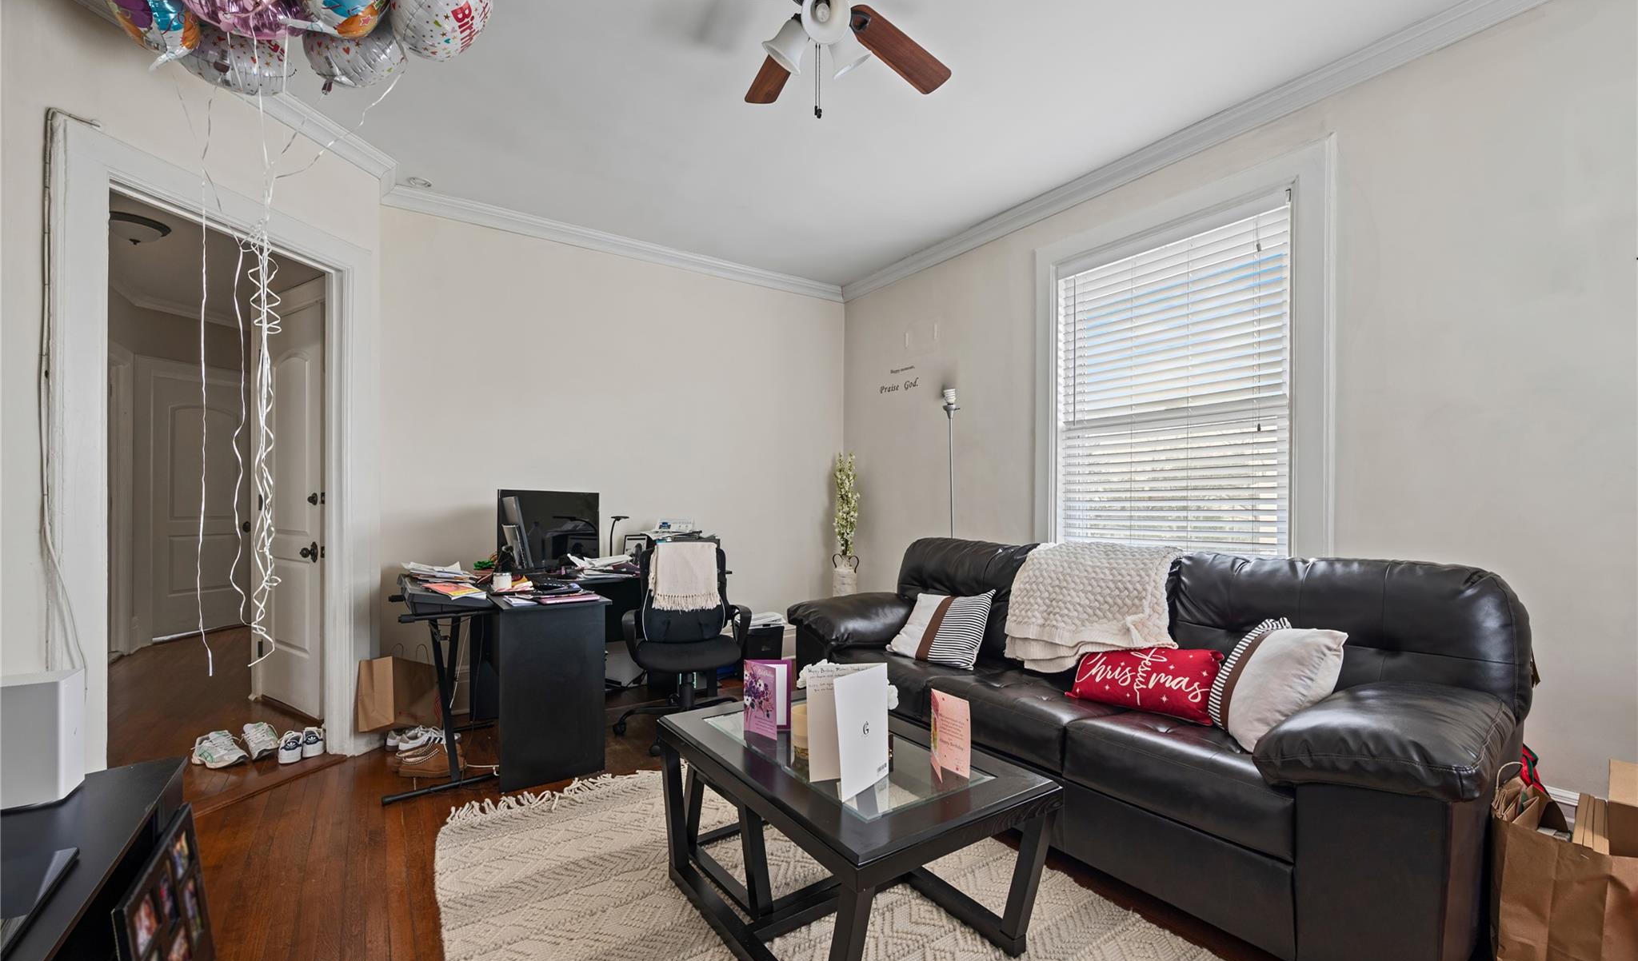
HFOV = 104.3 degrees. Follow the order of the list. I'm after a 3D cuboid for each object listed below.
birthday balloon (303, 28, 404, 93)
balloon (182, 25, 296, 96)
[{"bbox_3d":[-1.432,-1.340,1.960,0.260,0.280,0.180,1,-2,-30],"label":"birthday balloon"},{"bbox_3d":[-1.773,-1.341,1.950,0.270,0.280,0.180,2,-2,-37],"label":"balloon"}]

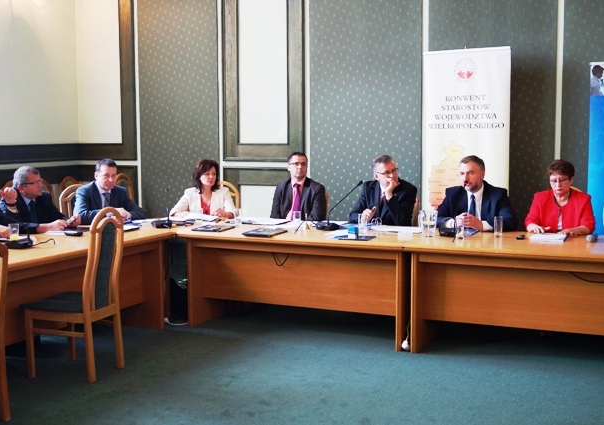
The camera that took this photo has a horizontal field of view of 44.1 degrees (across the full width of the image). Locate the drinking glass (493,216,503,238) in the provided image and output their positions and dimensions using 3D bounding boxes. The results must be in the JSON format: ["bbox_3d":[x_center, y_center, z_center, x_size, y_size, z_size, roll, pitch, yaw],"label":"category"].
[{"bbox_3d":[1.494,0.110,5.664,0.065,0.155,0.065,2,6,25],"label":"drinking glass"}]

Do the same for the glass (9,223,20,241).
[{"bbox_3d":[-2.153,0.148,5.575,0.077,0.128,0.077,2,6,25],"label":"glass"}]

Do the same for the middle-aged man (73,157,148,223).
[{"bbox_3d":[-1.823,0.157,6.992,0.620,1.313,0.800,-4,7,-38],"label":"middle-aged man"}]

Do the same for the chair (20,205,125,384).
[{"bbox_3d":[-1.429,0.492,4.723,0.540,1.060,0.440,2,6,25],"label":"chair"}]

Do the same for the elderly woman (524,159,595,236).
[{"bbox_3d":[2.005,0.244,5.791,0.540,1.320,0.750,2,6,25],"label":"elderly woman"}]

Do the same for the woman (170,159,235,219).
[{"bbox_3d":[-0.964,0.127,7.341,0.600,1.302,0.780,1,5,10],"label":"woman"}]

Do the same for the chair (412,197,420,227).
[{"bbox_3d":[0.837,0.307,6.674,0.460,1.060,0.570,2,6,25],"label":"chair"}]

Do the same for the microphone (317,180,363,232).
[{"bbox_3d":[0.313,-0.069,6.497,0.340,0.370,0.160,-4,6,-37],"label":"microphone"}]

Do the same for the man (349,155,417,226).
[{"bbox_3d":[0.688,0.175,6.466,0.590,1.350,0.760,2,6,25],"label":"man"}]

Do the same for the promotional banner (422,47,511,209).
[{"bbox_3d":[1.521,-0.343,6.889,0.810,2.310,0.160,2,6,25],"label":"promotional banner"}]

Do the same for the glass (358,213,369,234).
[{"bbox_3d":[0.477,0.088,5.824,0.068,0.150,0.068,2,6,25],"label":"glass"}]

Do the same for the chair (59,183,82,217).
[{"bbox_3d":[-1.962,0.278,7.090,0.460,1.055,0.530,-5,7,-42],"label":"chair"}]

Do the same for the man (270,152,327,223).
[{"bbox_3d":[-0.037,0.129,6.917,0.570,1.360,0.750,1,5,16],"label":"man"}]

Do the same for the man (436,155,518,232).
[{"bbox_3d":[1.448,0.196,6.214,0.660,1.346,0.820,2,6,24],"label":"man"}]

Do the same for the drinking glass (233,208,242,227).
[{"bbox_3d":[-0.554,0.042,6.399,0.068,0.150,0.068,0,5,0],"label":"drinking glass"}]

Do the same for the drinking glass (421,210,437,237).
[{"bbox_3d":[0.984,0.093,5.750,0.115,0.178,0.115,2,6,25],"label":"drinking glass"}]

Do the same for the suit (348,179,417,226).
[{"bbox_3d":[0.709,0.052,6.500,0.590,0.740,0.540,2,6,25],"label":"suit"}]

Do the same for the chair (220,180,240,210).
[{"bbox_3d":[-0.906,0.231,7.558,0.460,1.055,0.530,1,5,14],"label":"chair"}]

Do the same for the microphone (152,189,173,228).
[{"bbox_3d":[-1.223,-0.043,6.567,0.170,0.320,0.200,-3,6,-30],"label":"microphone"}]

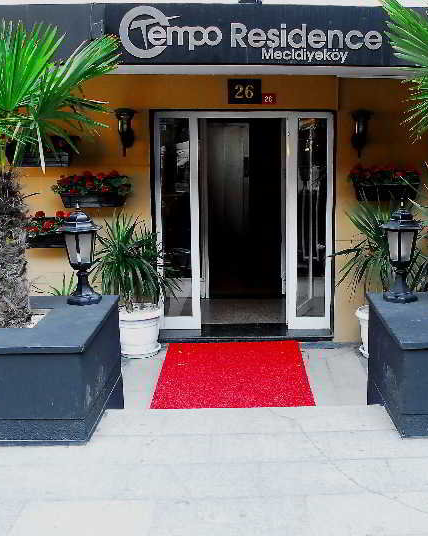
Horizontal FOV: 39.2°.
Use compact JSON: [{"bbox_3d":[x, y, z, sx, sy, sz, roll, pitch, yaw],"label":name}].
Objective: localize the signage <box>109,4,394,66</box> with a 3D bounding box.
[{"bbox_3d":[0.291,-1.822,4.717,2.218,0.457,0.100,0,12,0],"label":"signage"}]

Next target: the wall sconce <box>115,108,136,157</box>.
[{"bbox_3d":[-0.798,-1.221,5.424,0.180,0.421,0.240,0,12,0],"label":"wall sconce"}]

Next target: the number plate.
[{"bbox_3d":[0.285,-1.597,5.454,0.306,0.218,0.020,0,12,0],"label":"number plate"}]

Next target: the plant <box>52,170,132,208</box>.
[{"bbox_3d":[-1.110,-0.721,5.515,0.701,0.339,0.280,0,12,0],"label":"plant"}]

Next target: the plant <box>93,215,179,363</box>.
[{"bbox_3d":[-0.699,0.169,5.548,0.716,1.346,0.720,0,12,0],"label":"plant"}]

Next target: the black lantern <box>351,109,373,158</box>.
[{"bbox_3d":[1.331,-1.213,5.426,0.166,0.439,0.240,0,12,0],"label":"black lantern"}]

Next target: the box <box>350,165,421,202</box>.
[{"bbox_3d":[1.566,-0.774,5.503,0.594,0.338,0.280,0,12,0],"label":"box"}]

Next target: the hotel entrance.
[{"bbox_3d":[0.281,-0.376,5.786,1.656,2.206,0.250,0,12,0],"label":"hotel entrance"}]

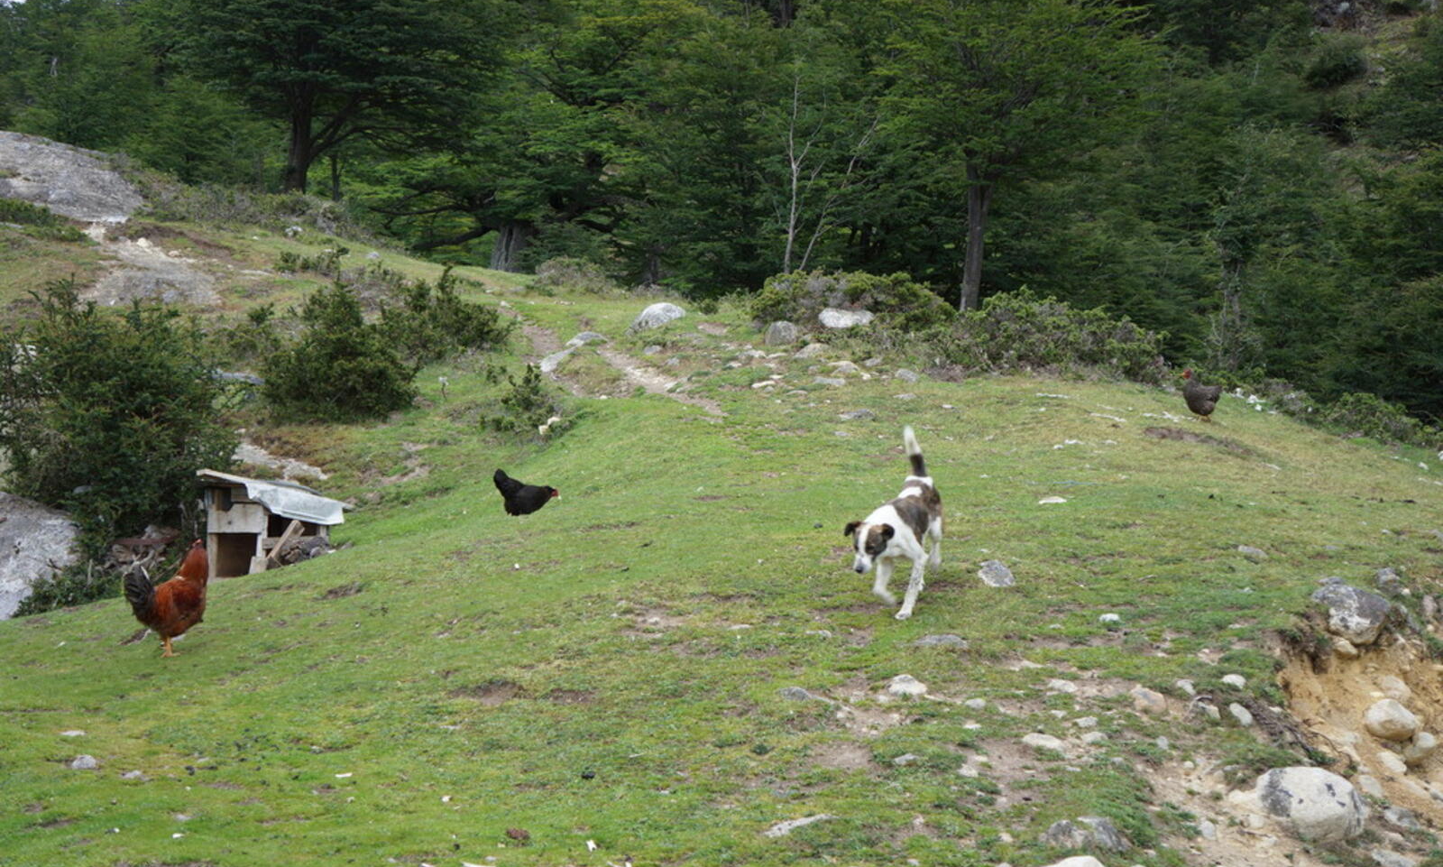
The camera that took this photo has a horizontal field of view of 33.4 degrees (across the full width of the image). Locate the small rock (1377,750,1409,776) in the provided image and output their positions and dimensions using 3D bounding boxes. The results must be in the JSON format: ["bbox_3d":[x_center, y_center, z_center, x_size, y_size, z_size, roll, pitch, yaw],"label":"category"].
[{"bbox_3d":[2.401,1.176,8.600,0.109,0.088,0.100,0,2,0],"label":"small rock"}]

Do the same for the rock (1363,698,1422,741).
[{"bbox_3d":[2.287,0.978,8.200,0.190,0.130,0.160,1,4,16],"label":"rock"}]

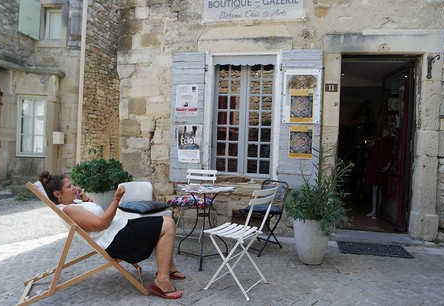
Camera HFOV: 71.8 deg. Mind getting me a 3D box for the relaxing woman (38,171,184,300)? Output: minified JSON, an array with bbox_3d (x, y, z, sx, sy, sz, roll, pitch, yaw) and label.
[{"bbox_3d":[-0.835,0.603,2.417,1.090,0.900,0.500,2,-1,-13],"label":"relaxing woman"}]

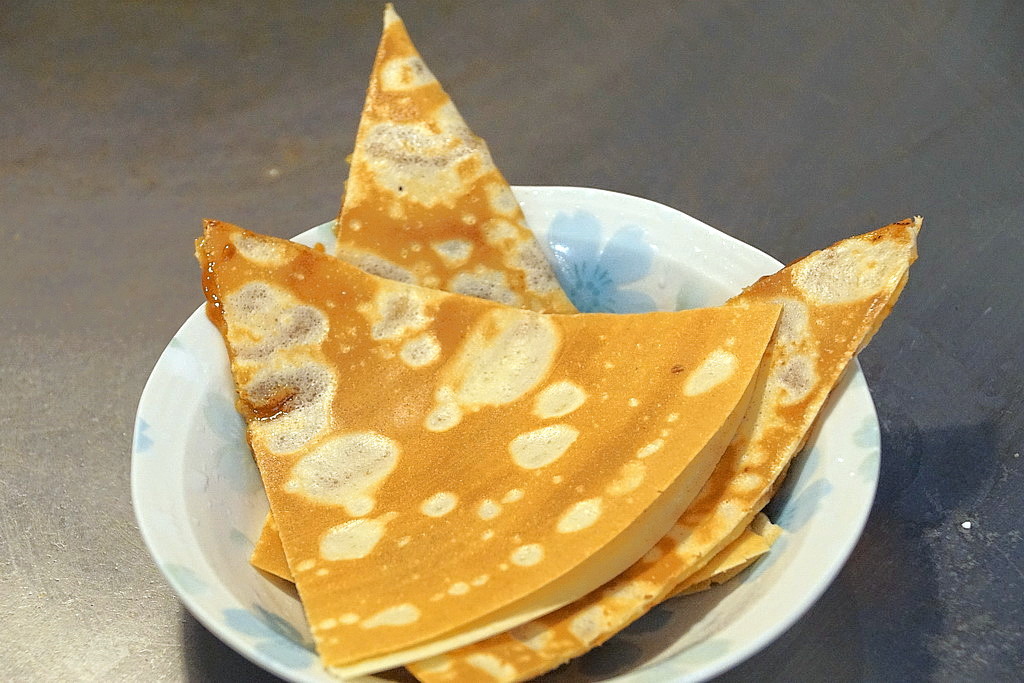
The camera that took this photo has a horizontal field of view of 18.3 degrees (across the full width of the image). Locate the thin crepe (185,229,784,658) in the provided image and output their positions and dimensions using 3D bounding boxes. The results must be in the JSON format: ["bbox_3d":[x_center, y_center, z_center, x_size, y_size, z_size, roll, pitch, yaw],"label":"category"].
[{"bbox_3d":[-0.002,0.027,0.727,0.137,0.024,0.134,1,46,-7],"label":"thin crepe"}]

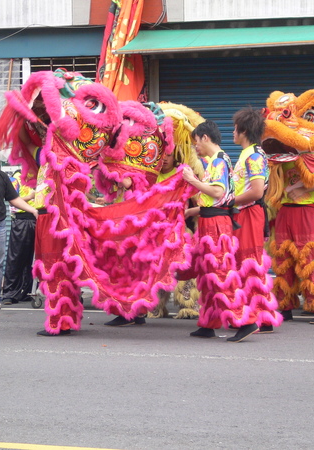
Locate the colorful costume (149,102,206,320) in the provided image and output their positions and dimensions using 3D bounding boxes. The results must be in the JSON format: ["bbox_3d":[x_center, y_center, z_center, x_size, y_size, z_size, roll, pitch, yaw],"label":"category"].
[{"bbox_3d":[0.173,-0.126,12.900,0.700,1.918,0.650,0,1,-12],"label":"colorful costume"}]

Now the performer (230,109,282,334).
[{"bbox_3d":[0.785,-0.036,11.600,0.500,1.770,0.580,0,1,21],"label":"performer"}]

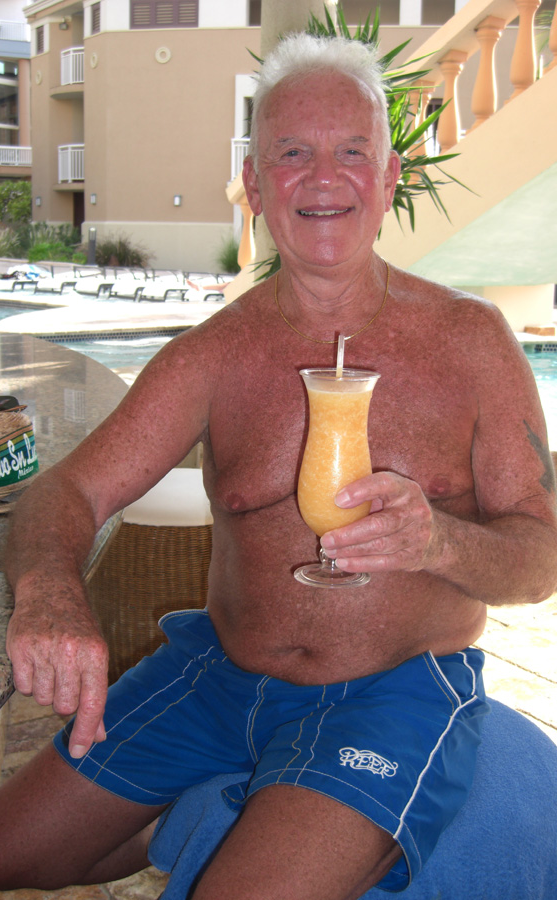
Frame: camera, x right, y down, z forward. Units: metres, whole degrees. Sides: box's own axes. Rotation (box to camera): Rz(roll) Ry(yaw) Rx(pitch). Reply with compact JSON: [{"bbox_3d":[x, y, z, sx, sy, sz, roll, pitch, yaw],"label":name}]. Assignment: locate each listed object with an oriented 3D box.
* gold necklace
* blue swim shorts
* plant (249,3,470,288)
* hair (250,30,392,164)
[{"bbox_3d":[0.065,-0.182,1.205,0.143,0.100,0.140,2,11,4],"label":"gold necklace"},{"bbox_3d":[-0.004,0.374,1.290,0.470,0.260,0.420,5,12,21],"label":"blue swim shorts"},{"bbox_3d":[0.395,-1.526,5.000,1.050,1.400,1.000,1,11,0],"label":"plant"},{"bbox_3d":[0.048,-0.412,1.190,0.170,0.170,0.190,1,11,2],"label":"hair"}]

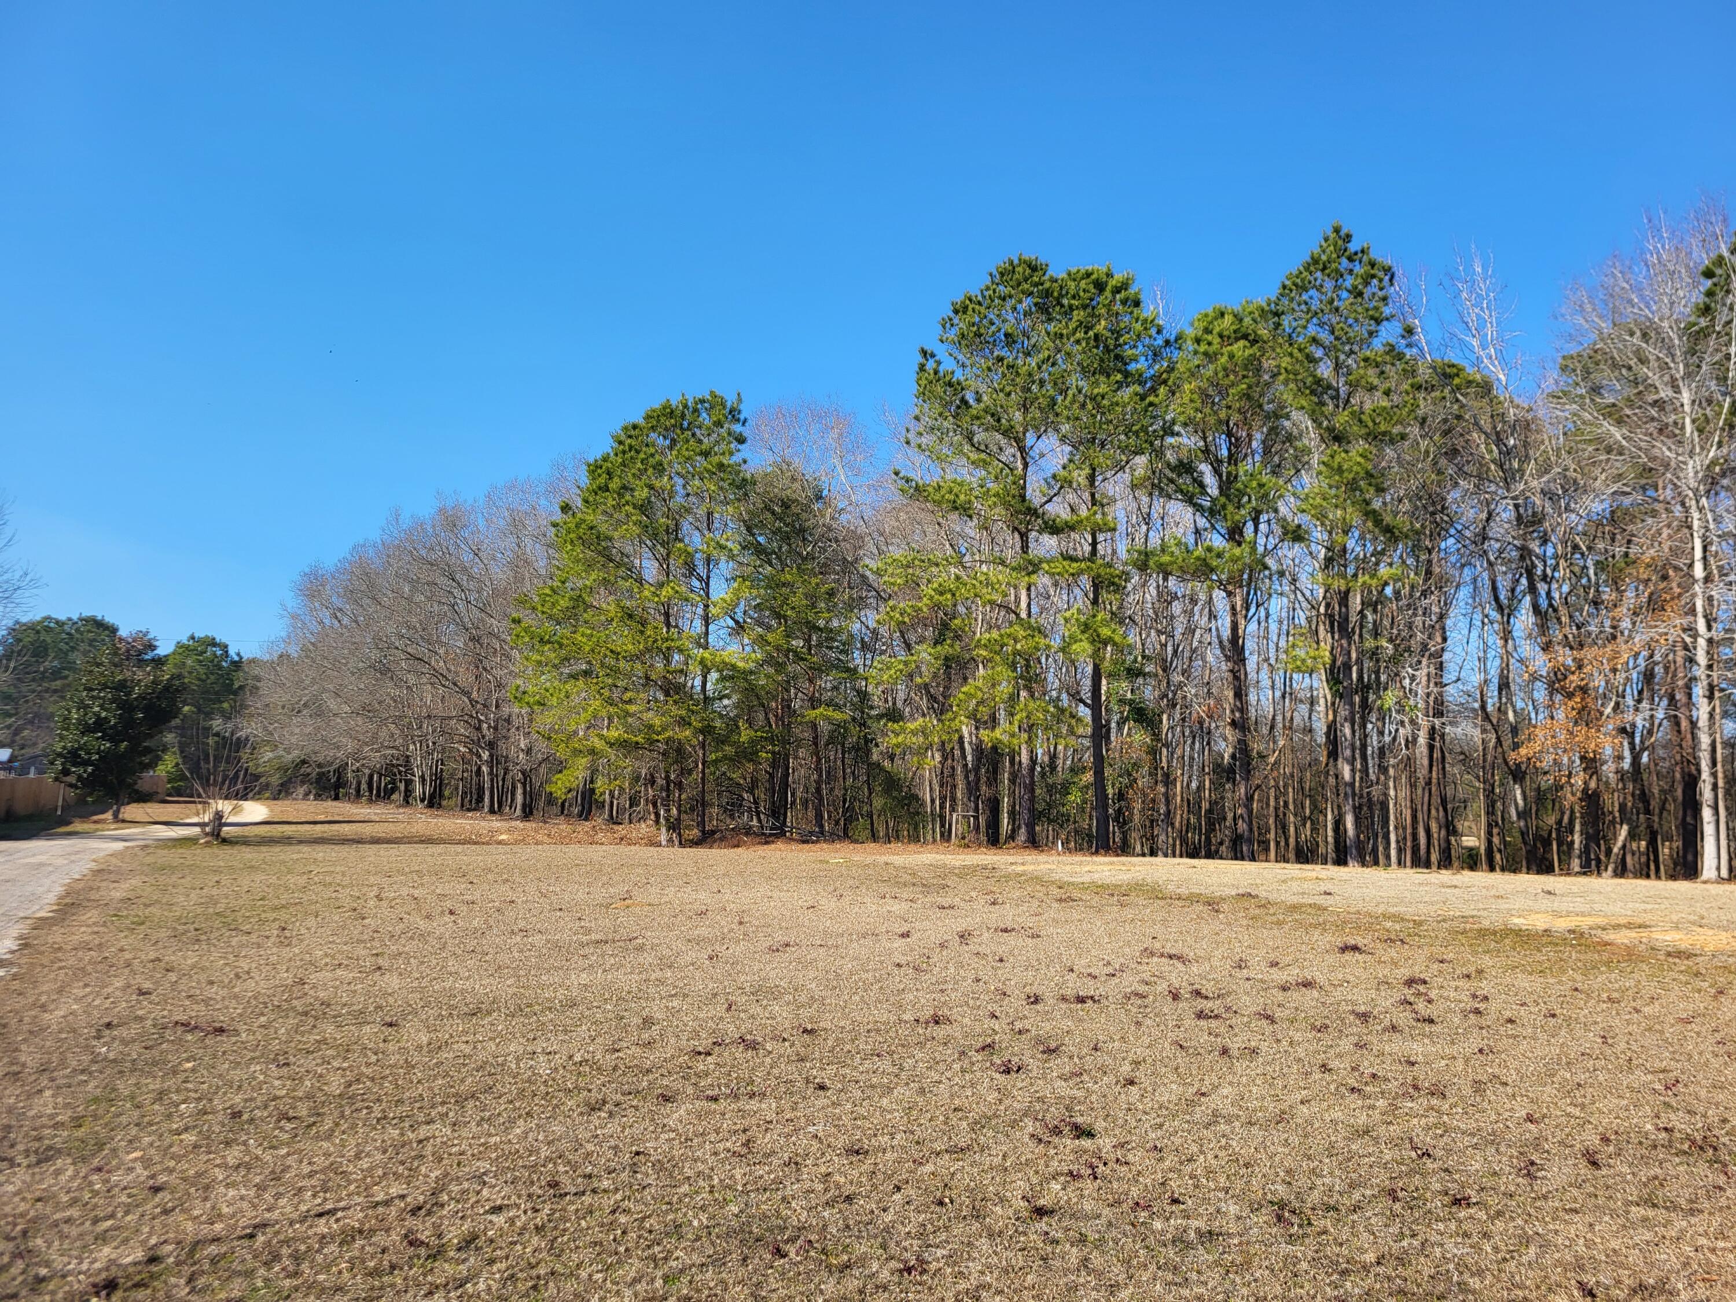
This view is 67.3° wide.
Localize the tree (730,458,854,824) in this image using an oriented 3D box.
[{"bbox_3d":[-2.239,-0.173,39.492,4.160,11.300,4.160,0,-5,0],"label":"tree"}]

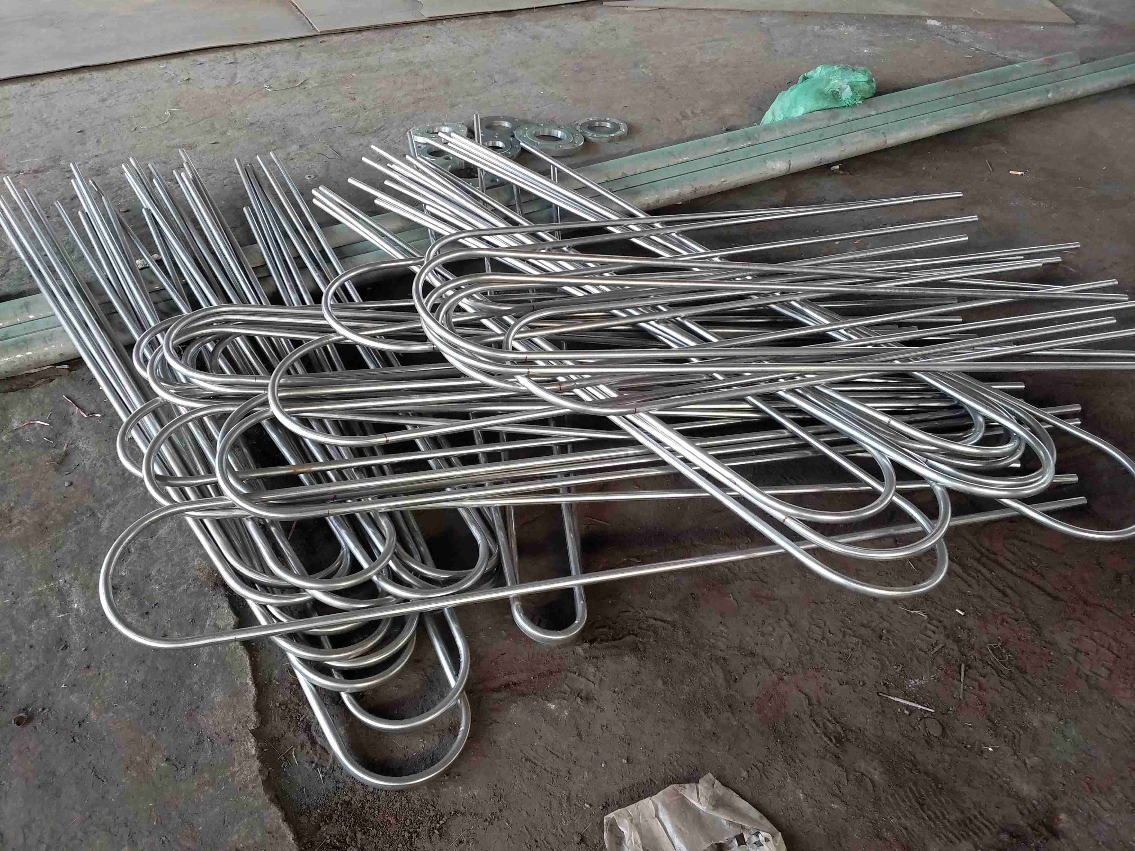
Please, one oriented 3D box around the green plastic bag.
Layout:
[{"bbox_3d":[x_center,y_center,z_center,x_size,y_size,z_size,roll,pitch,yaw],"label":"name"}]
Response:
[{"bbox_3d":[1.053,-1.405,3.535,0.500,0.165,0.270,-22,46,-23],"label":"green plastic bag"}]

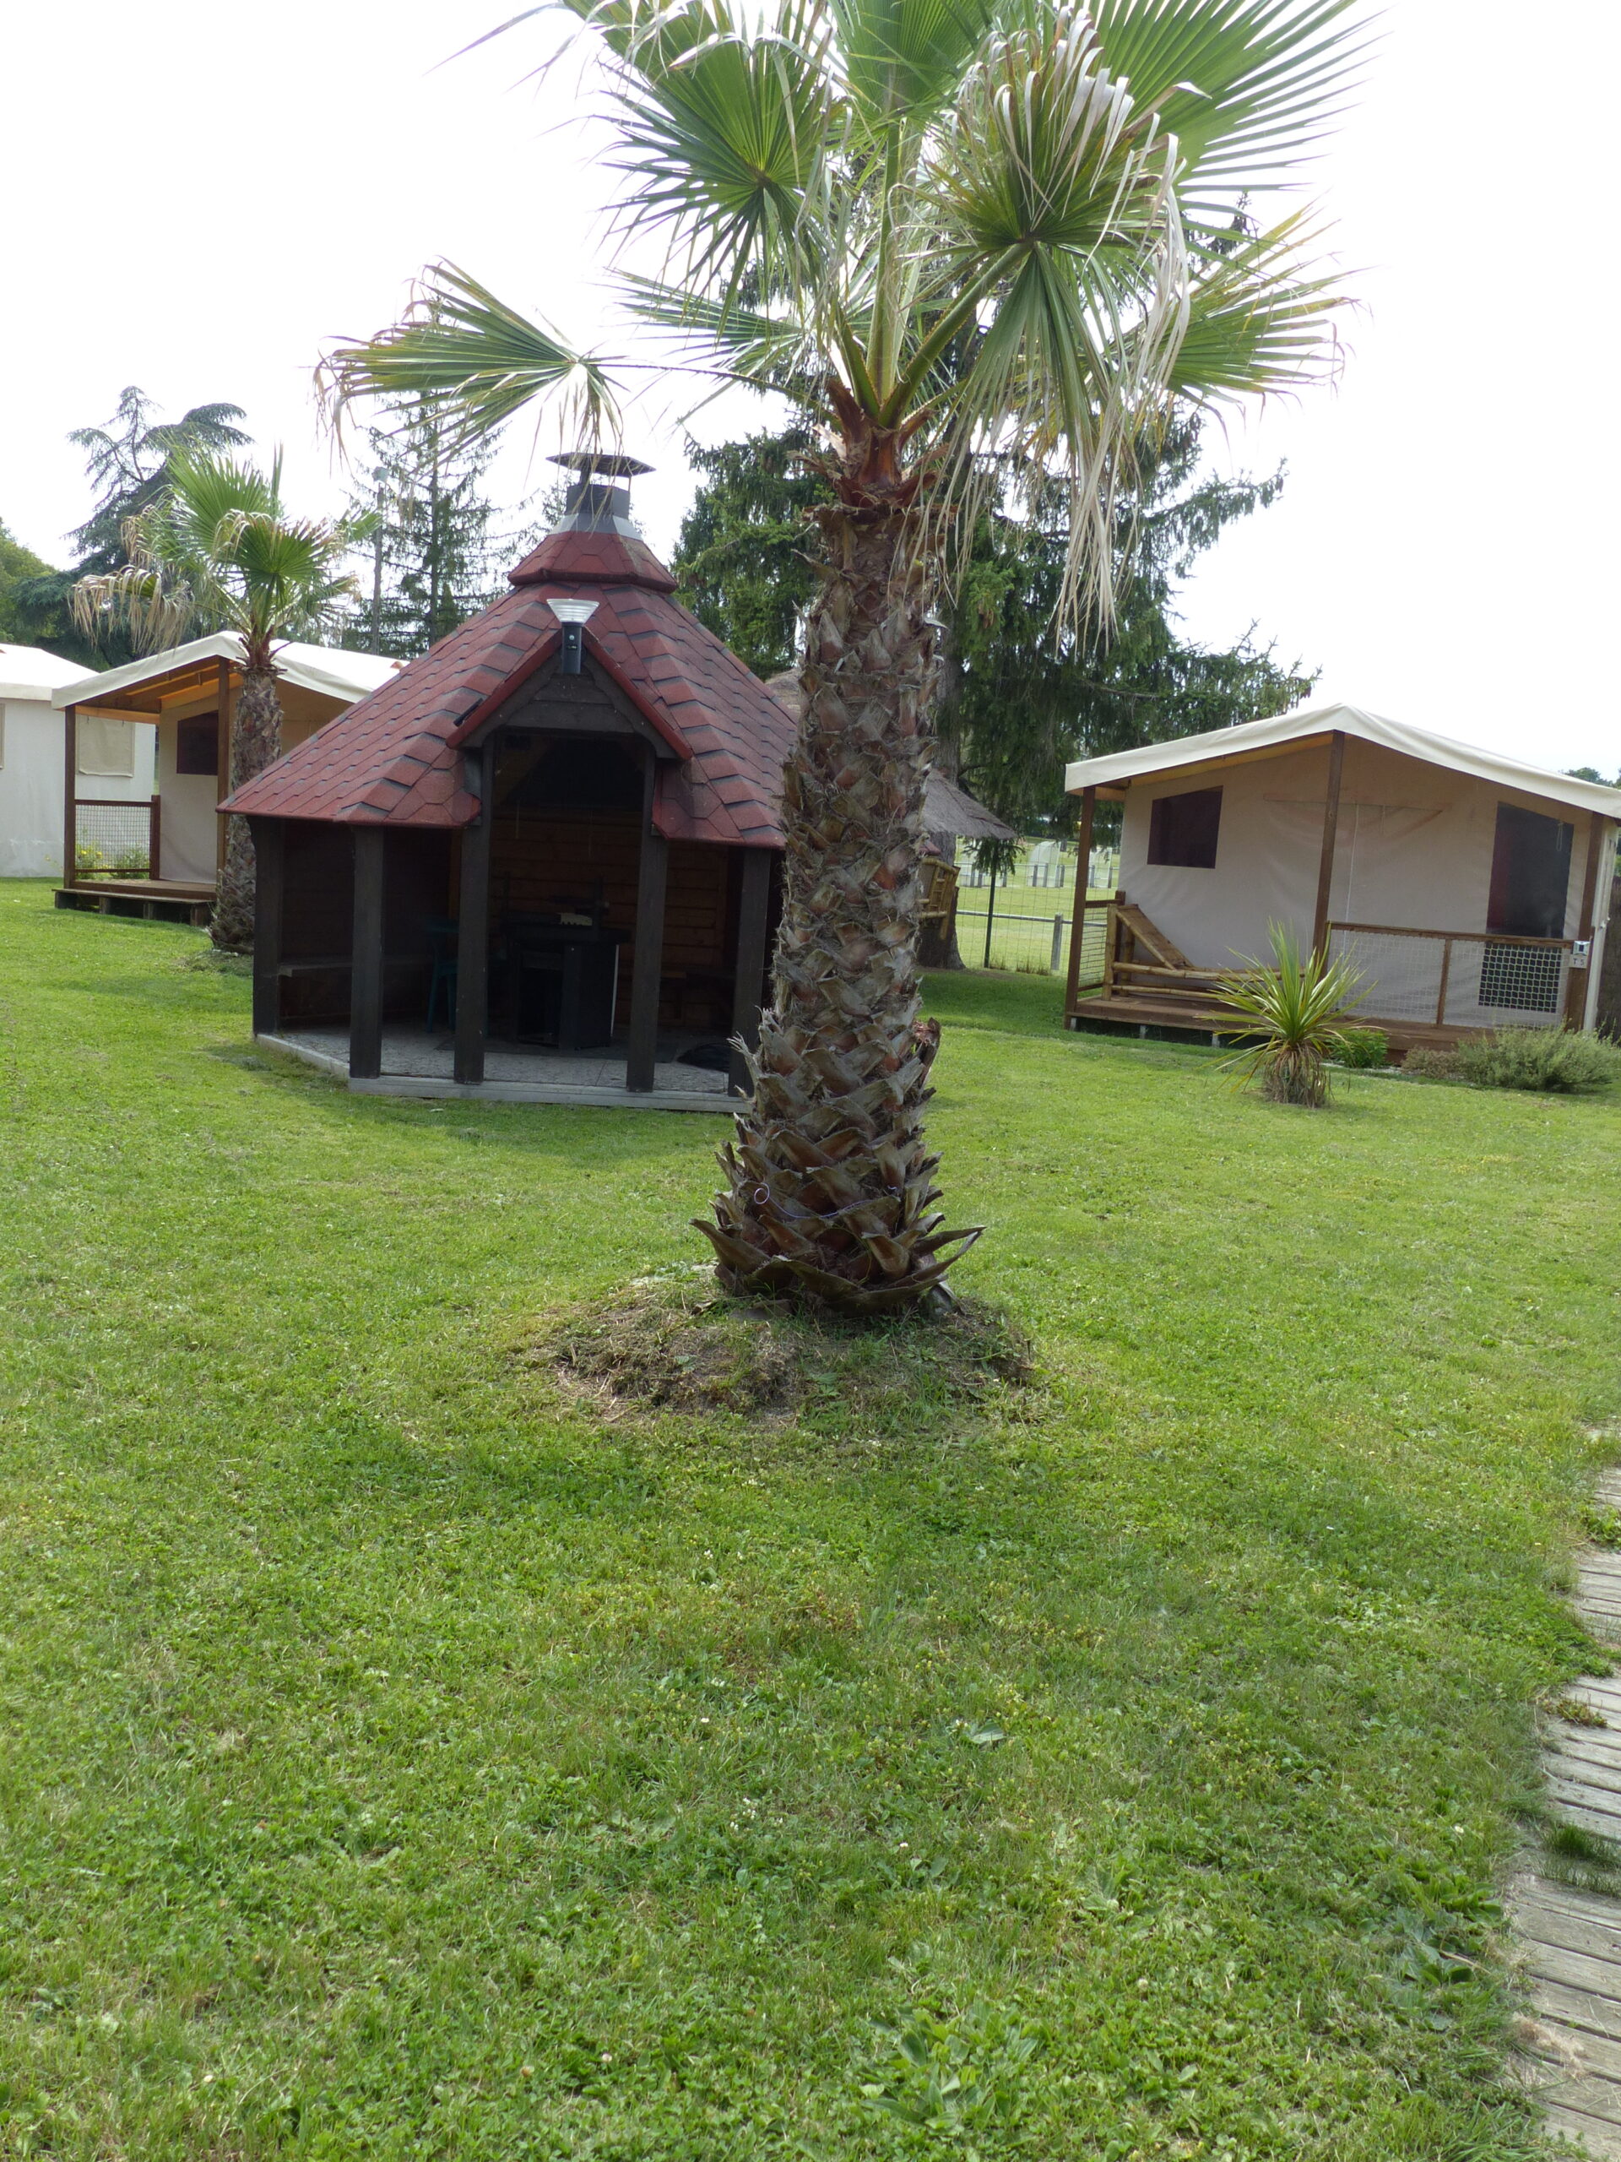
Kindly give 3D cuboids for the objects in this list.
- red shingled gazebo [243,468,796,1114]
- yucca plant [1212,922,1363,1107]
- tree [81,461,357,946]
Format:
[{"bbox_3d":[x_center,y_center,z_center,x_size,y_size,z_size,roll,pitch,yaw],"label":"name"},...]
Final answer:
[{"bbox_3d":[-1.292,-1.790,11.474,4.150,3.430,3.850,3,8,-4],"label":"red shingled gazebo"},{"bbox_3d":[3.136,-0.396,12.860,0.950,1.130,0.950,3,8,0],"label":"yucca plant"},{"bbox_3d":[-5.220,-3.325,17.744,2.500,4.300,2.500,3,8,0],"label":"tree"}]

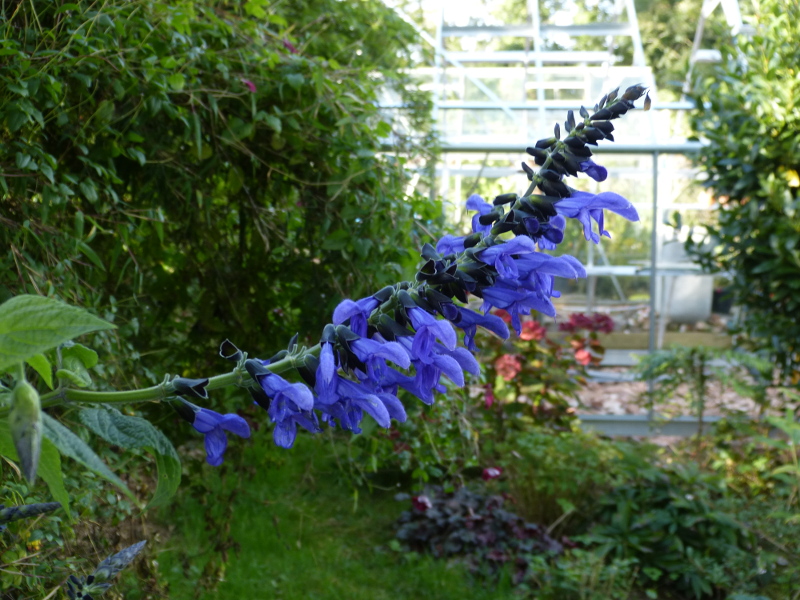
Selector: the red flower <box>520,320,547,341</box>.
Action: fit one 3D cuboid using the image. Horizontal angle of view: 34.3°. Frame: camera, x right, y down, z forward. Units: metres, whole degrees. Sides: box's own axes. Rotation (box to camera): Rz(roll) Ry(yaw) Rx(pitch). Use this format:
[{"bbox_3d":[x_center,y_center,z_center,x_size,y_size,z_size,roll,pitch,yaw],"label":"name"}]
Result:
[{"bbox_3d":[0.598,0.137,5.800,0.120,0.090,0.102,0,4,0],"label":"red flower"}]

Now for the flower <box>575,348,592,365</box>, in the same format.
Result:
[{"bbox_3d":[0.822,0.253,5.800,0.081,0.072,0.069,0,4,0],"label":"flower"}]

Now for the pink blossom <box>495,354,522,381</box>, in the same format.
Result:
[{"bbox_3d":[0.478,0.297,5.700,0.123,0.115,0.105,0,4,0],"label":"pink blossom"}]

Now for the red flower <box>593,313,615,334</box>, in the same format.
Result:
[{"bbox_3d":[0.928,0.107,5.900,0.100,0.100,0.085,0,4,0],"label":"red flower"}]

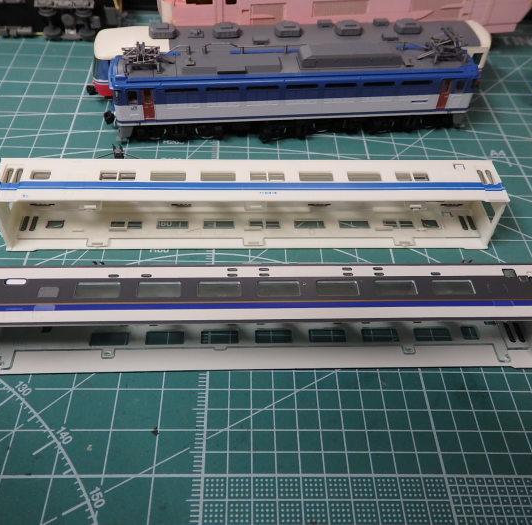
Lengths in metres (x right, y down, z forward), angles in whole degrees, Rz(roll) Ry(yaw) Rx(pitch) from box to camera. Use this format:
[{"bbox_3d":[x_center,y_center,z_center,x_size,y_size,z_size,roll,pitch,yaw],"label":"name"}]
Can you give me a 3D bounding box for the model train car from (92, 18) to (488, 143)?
[{"bbox_3d":[0.011,-0.060,0.186,0.125,0.029,0.019,-4,48,-6],"label":"model train car"}]

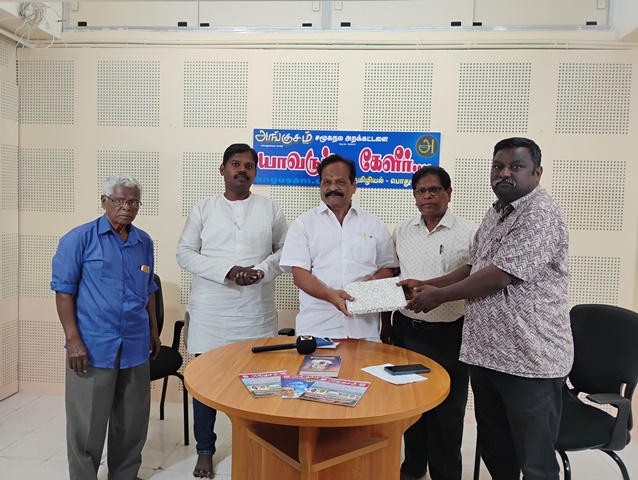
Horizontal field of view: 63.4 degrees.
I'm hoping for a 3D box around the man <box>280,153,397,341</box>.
[{"bbox_3d":[0.097,0.390,2.643,0.630,1.665,0.460,2,3,5],"label":"man"}]

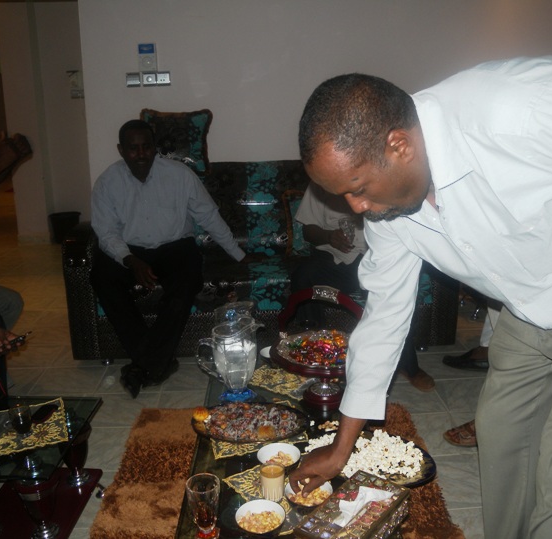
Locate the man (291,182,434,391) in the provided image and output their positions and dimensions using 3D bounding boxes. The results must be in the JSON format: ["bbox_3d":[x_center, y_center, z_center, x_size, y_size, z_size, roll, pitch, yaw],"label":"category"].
[{"bbox_3d":[0.386,-0.128,2.887,0.660,1.190,0.840,-2,15,-6],"label":"man"}]

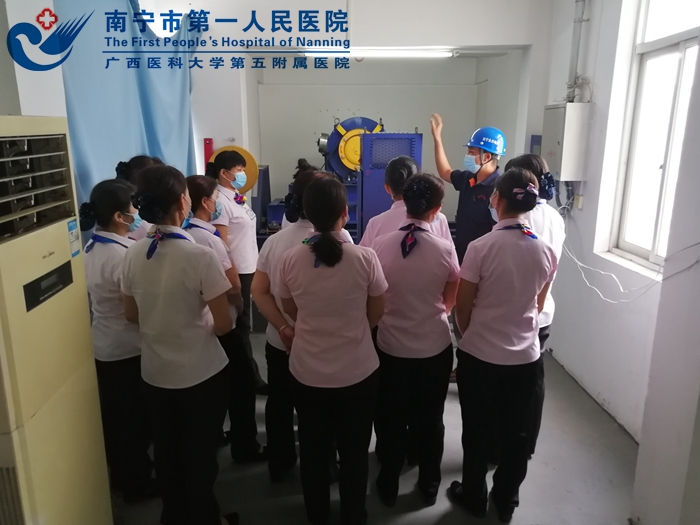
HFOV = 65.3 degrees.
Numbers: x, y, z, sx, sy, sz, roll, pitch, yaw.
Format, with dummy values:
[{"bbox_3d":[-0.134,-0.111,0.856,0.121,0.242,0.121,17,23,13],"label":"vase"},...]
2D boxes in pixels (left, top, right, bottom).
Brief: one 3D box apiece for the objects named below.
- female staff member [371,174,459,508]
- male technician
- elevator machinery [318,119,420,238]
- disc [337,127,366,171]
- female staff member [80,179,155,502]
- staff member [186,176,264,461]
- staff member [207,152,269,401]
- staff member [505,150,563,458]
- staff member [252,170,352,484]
[{"bbox_3d":[0.305,0.379,2.609,0.430,1.585,0.300,3,13,14],"label":"female staff member"},{"bbox_3d":[0.765,0.005,3.590,0.520,1.880,0.550,-6,14,-24],"label":"male technician"},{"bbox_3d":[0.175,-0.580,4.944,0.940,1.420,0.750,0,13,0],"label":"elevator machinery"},{"bbox_3d":[0.080,-1.000,4.900,0.390,0.390,0.080,0,13,0],"label":"disc"},{"bbox_3d":[-1.075,0.379,2.629,0.420,1.575,0.310,11,17,41],"label":"female staff member"},{"bbox_3d":[-0.680,0.316,2.953,0.330,1.555,0.420,-10,16,-37],"label":"staff member"},{"bbox_3d":[-0.730,0.112,3.615,0.370,1.660,0.440,1,13,5],"label":"staff member"},{"bbox_3d":[0.920,0.267,2.932,0.430,1.660,0.310,-7,14,-27],"label":"staff member"},{"bbox_3d":[-0.235,0.332,2.803,0.470,1.590,0.330,6,14,24],"label":"staff member"}]

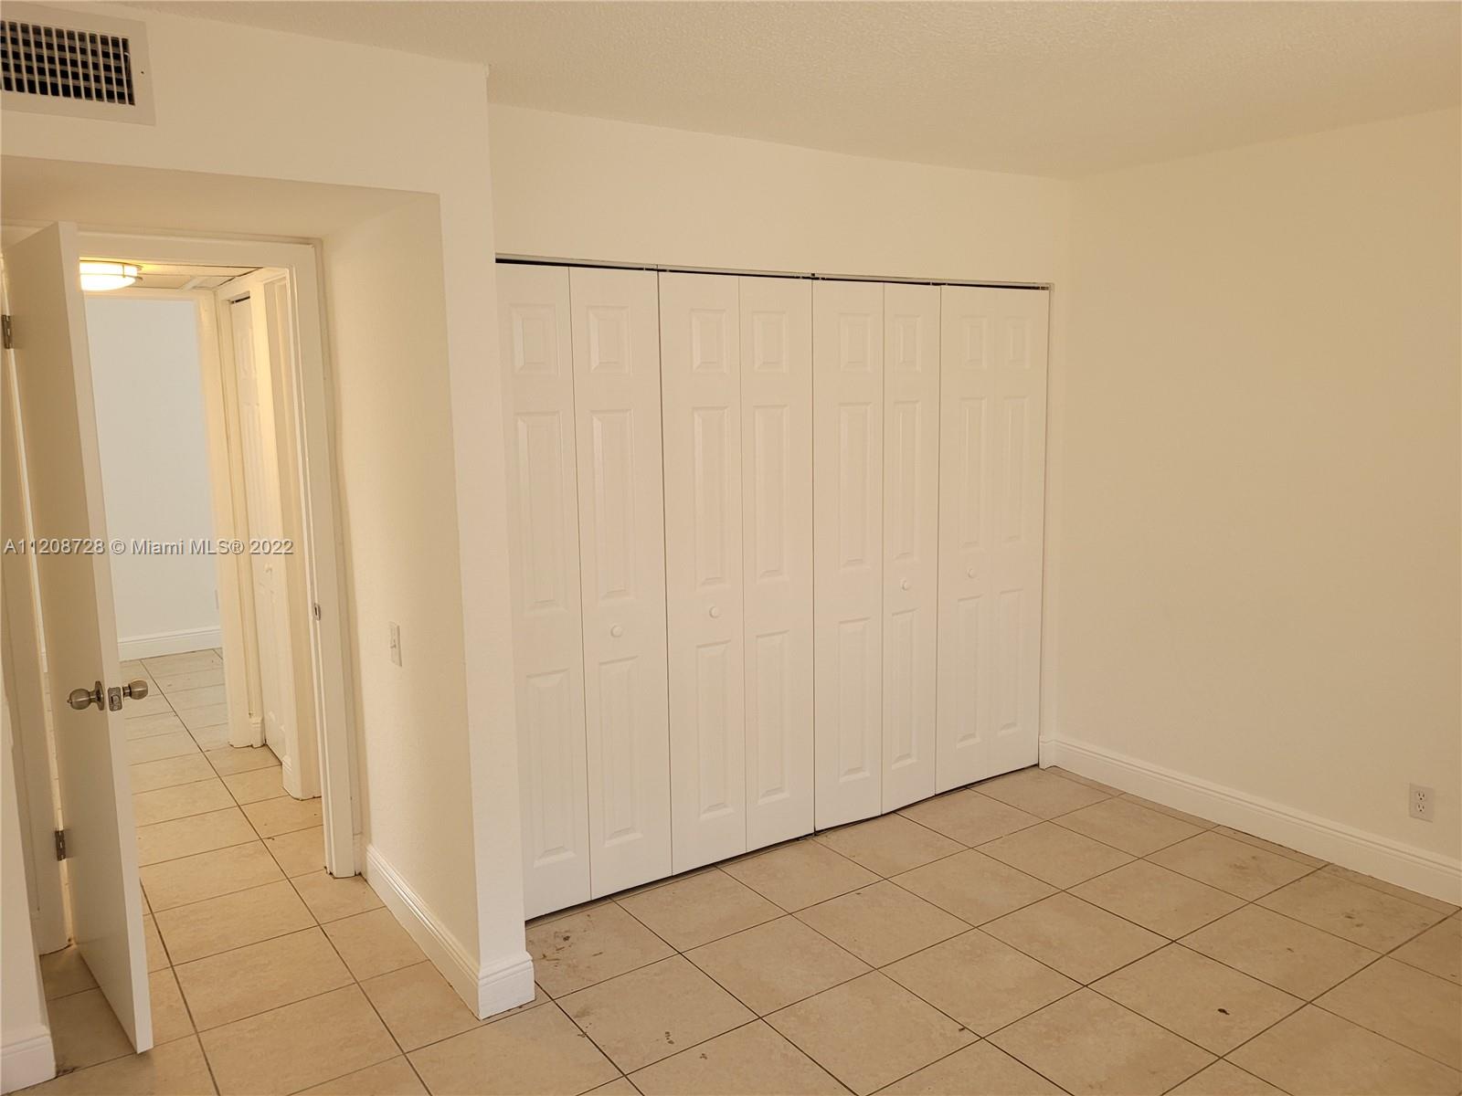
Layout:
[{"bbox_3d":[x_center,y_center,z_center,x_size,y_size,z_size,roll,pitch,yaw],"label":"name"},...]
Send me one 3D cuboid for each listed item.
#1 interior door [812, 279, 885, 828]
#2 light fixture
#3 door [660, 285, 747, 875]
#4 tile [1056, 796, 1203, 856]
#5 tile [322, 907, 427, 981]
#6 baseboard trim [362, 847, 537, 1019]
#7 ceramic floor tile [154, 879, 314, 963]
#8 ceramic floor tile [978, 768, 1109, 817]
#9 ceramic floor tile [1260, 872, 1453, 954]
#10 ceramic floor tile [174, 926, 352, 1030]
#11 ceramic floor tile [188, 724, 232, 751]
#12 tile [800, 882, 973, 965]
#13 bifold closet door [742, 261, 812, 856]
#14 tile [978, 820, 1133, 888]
[{"bbox_3d":[0.420,0.054,3.989,0.304,1.983,0.034,-6,10,-30],"label":"interior door"},{"bbox_3d":[-2.149,-0.910,3.691,0.325,0.095,0.325,-6,10,-29],"label":"light fixture"},{"bbox_3d":[-0.096,0.110,3.658,0.300,1.985,0.035,-7,11,-34],"label":"door"},{"bbox_3d":[1.484,1.046,4.110,0.406,0.010,0.401,-7,11,-34],"label":"tile"},{"bbox_3d":[-1.083,1.208,3.343,0.203,0.010,0.401,-7,11,-34],"label":"tile"},{"bbox_3d":[-0.897,1.126,3.389,0.160,0.144,1.026,-7,11,-34],"label":"baseboard trim"},{"bbox_3d":[-1.570,1.184,3.484,0.407,0.010,0.402,-7,11,-34],"label":"ceramic floor tile"},{"bbox_3d":[1.254,0.998,4.439,0.406,0.010,0.401,-7,11,-34],"label":"ceramic floor tile"},{"bbox_3d":[1.943,1.140,3.452,0.404,0.010,0.401,-7,11,-34],"label":"ceramic floor tile"},{"bbox_3d":[-1.340,1.232,3.156,0.407,0.010,0.402,-7,11,-34],"label":"ceramic floor tile"},{"bbox_3d":[-2.384,0.906,5.352,0.406,0.010,0.401,-7,11,-34],"label":"ceramic floor tile"},{"bbox_3d":[0.471,1.169,3.426,0.404,0.010,0.401,-7,11,-34],"label":"tile"},{"bbox_3d":[0.158,0.080,3.824,0.299,1.988,0.035,-6,10,-32],"label":"bifold closet door"},{"bbox_3d":[1.147,1.086,3.881,0.407,0.010,0.402,-7,11,-34],"label":"tile"}]

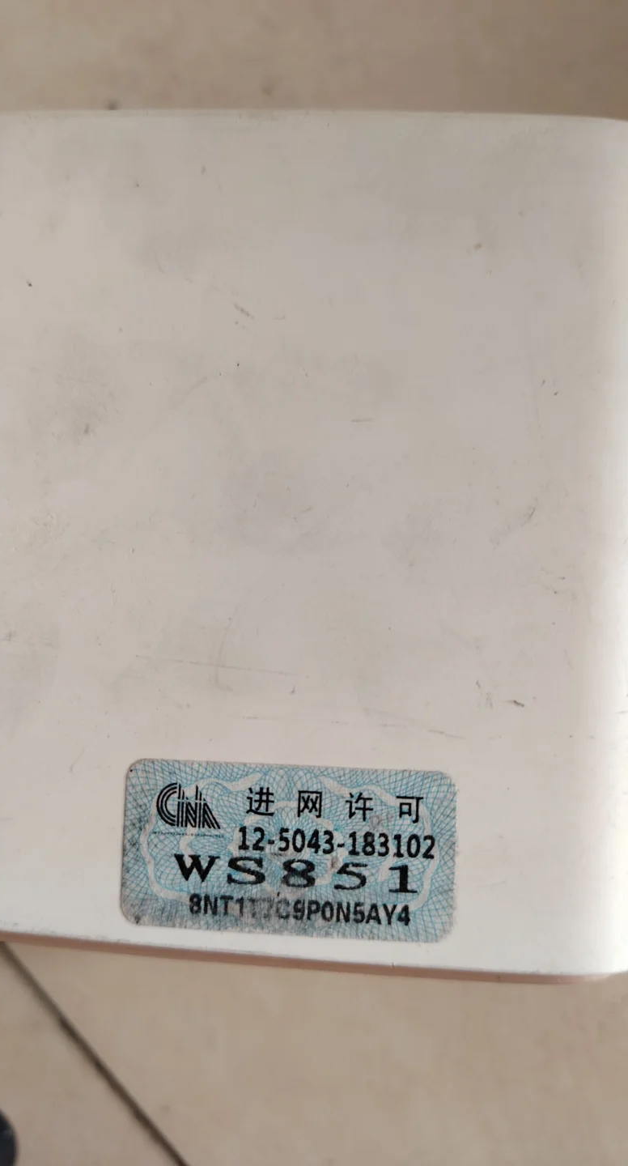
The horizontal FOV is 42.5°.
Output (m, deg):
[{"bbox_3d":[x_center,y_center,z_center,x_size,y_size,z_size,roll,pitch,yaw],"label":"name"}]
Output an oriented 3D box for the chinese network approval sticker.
[{"bbox_3d":[-0.003,0.032,0.097,0.040,0.001,0.020,2,87,4],"label":"chinese network approval sticker"}]

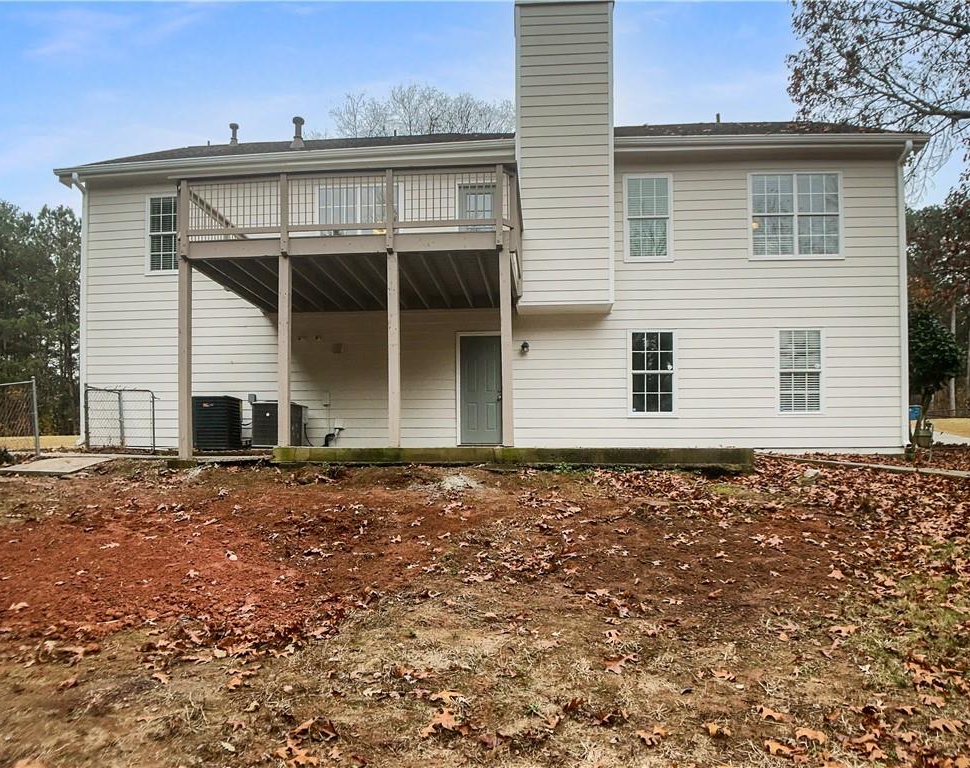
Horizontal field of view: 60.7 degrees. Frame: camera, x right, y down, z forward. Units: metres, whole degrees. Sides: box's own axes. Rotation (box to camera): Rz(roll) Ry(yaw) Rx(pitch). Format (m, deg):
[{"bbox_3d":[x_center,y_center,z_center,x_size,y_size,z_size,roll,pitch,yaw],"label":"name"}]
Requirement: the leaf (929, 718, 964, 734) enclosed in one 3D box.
[{"bbox_3d":[2.050,1.522,3.680,0.145,0.030,0.110,0,3,0],"label":"leaf"}]

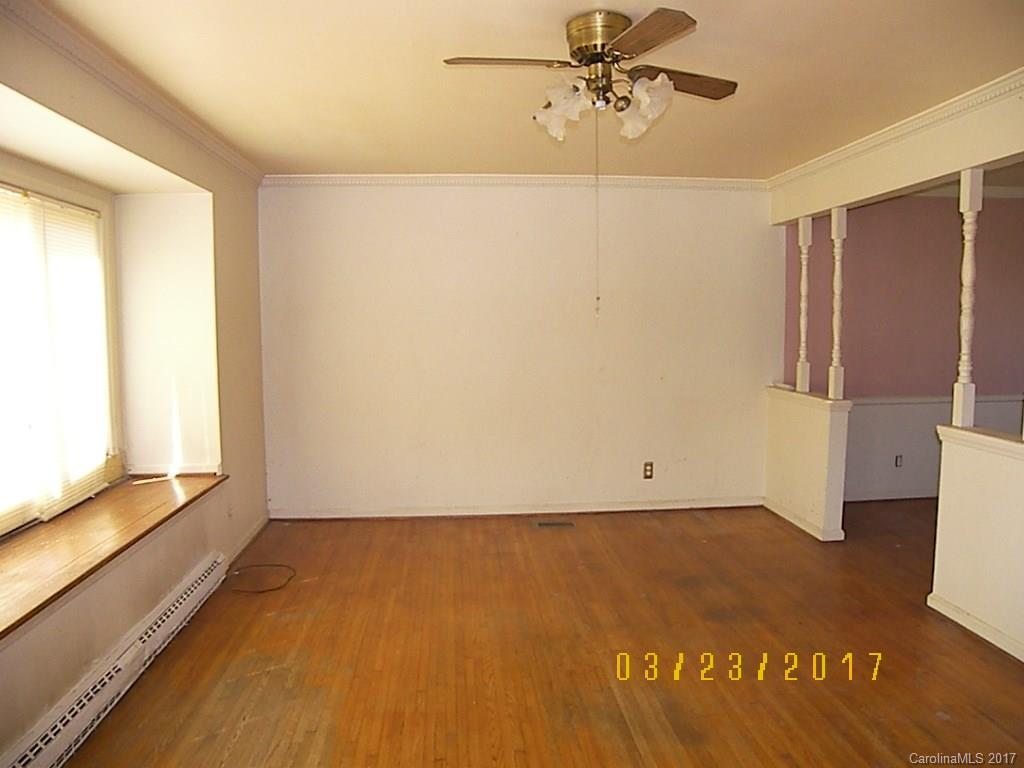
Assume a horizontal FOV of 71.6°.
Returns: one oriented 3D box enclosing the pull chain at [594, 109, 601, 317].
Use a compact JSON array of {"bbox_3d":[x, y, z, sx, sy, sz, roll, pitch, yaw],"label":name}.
[{"bbox_3d":[0.300,-0.595,2.474,0.014,0.716,0.014,-1,5,-5],"label":"pull chain"}]

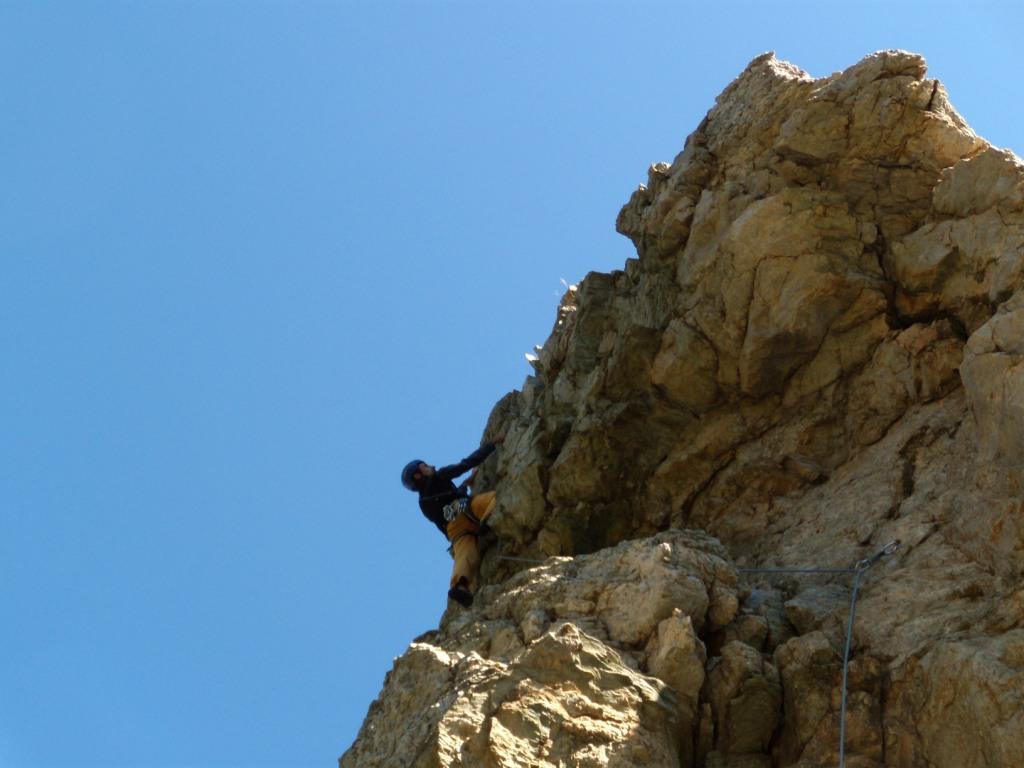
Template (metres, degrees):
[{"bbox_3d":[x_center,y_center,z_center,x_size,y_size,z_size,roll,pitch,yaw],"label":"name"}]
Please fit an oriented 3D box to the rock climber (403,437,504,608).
[{"bbox_3d":[-0.571,1.298,16.200,0.900,1.750,0.620,10,-32,-15],"label":"rock climber"}]

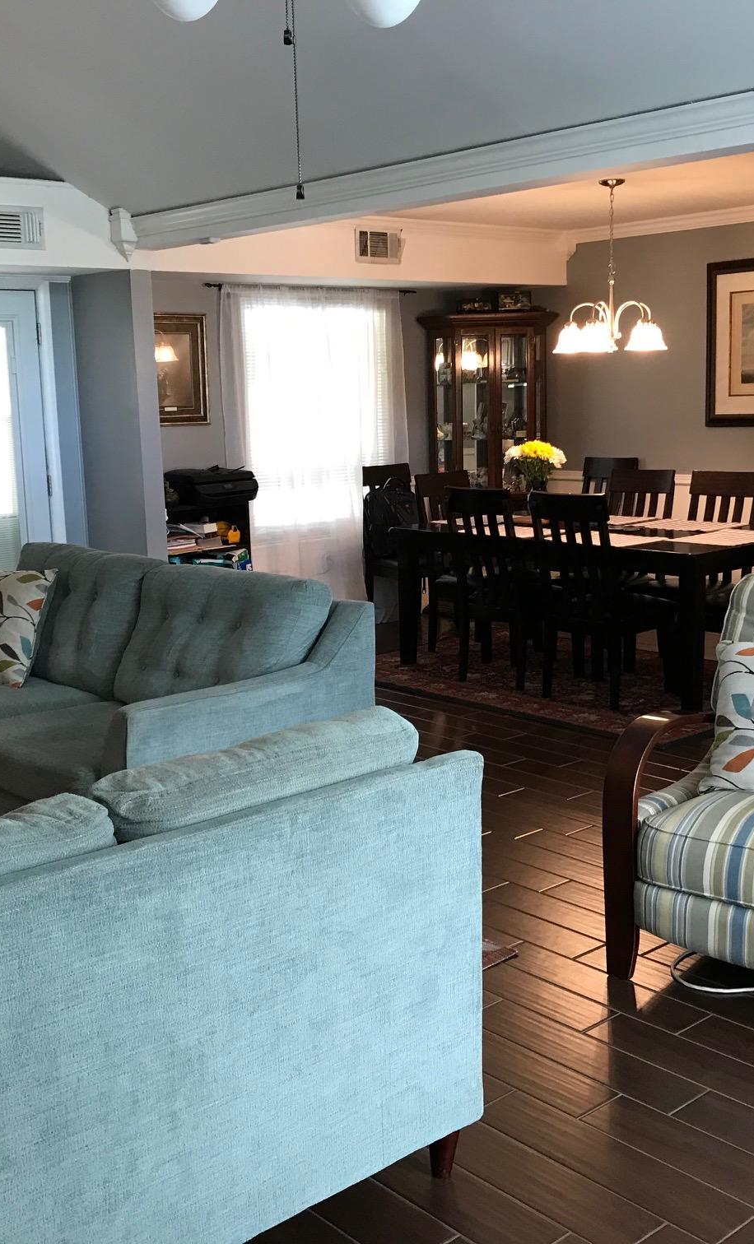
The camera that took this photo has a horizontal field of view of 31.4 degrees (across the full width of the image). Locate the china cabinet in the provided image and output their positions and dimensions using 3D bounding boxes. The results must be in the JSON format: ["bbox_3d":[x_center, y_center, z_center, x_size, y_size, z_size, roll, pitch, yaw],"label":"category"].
[{"bbox_3d":[0.745,-1.037,8.928,0.910,1.950,0.600,-1,10,4],"label":"china cabinet"}]

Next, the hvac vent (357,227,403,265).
[{"bbox_3d":[0.022,-2.159,7.737,0.345,0.195,0.020,-10,13,-41],"label":"hvac vent"}]

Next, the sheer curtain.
[{"bbox_3d":[-0.335,-0.964,8.247,1.400,2.090,0.100,-10,13,-41],"label":"sheer curtain"}]

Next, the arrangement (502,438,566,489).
[{"bbox_3d":[0.888,-0.763,7.474,0.340,0.445,0.340,-1,10,0],"label":"arrangement"}]

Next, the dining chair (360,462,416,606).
[{"bbox_3d":[0.257,-0.488,8.709,0.465,1.025,0.570,-10,13,-41],"label":"dining chair"}]

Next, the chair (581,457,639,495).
[{"bbox_3d":[1.391,-0.545,8.858,0.570,1.025,0.465,-10,13,-41],"label":"chair"}]

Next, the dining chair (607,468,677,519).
[{"bbox_3d":[1.350,-0.327,7.619,0.570,1.025,0.465,-10,13,-41],"label":"dining chair"}]

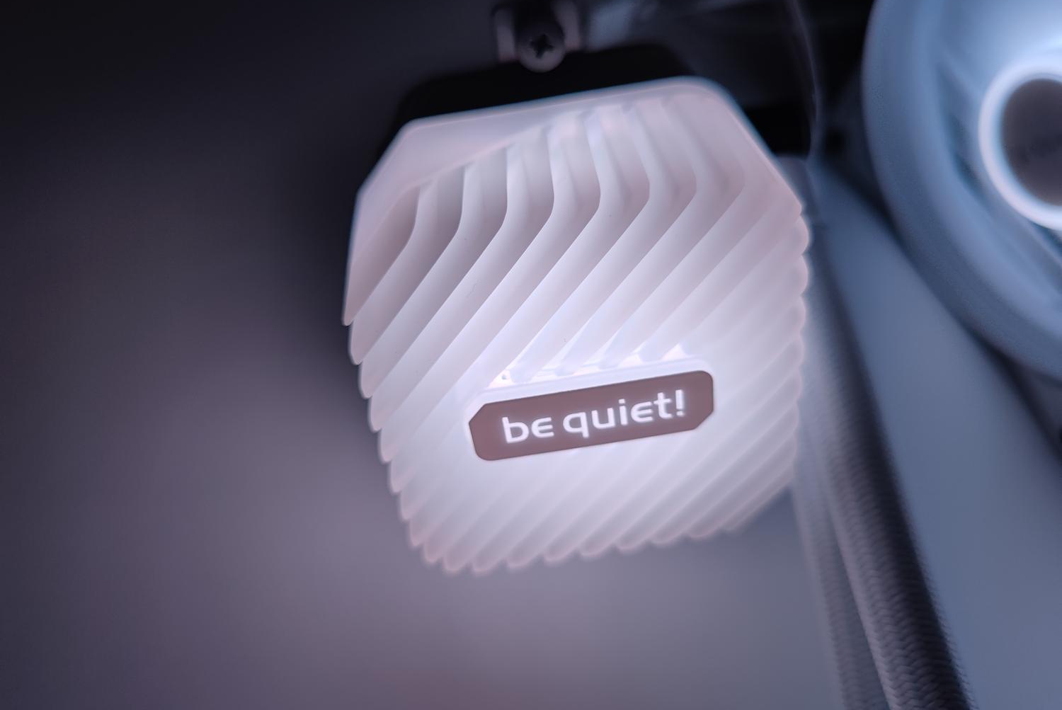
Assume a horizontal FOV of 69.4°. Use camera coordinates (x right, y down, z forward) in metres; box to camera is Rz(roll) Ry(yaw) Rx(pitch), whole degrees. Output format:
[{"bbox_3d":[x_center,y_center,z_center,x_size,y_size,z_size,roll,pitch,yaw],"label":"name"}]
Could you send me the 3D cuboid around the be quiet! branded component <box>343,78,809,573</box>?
[{"bbox_3d":[0.008,-0.004,0.143,0.071,0.073,0.049,-9,34,2],"label":"be quiet! branded component"}]

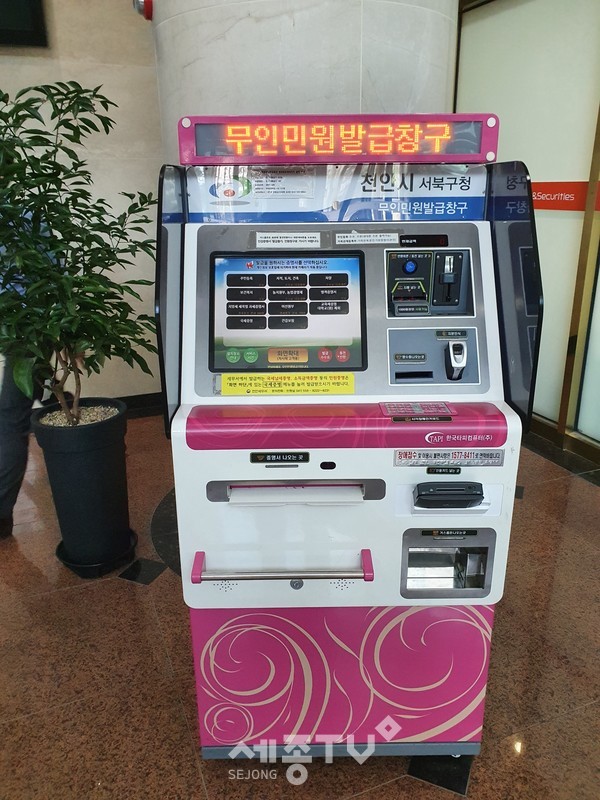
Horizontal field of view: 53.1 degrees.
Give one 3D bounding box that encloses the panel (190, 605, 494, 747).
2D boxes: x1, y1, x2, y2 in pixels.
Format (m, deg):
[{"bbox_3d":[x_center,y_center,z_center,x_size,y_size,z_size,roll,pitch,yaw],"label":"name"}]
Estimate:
[{"bbox_3d":[0.104,0.675,1.481,0.716,0.424,0.020,-1,18,0],"label":"panel"}]

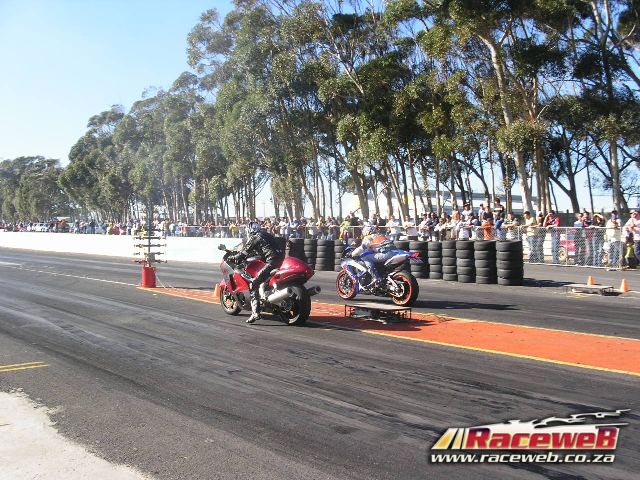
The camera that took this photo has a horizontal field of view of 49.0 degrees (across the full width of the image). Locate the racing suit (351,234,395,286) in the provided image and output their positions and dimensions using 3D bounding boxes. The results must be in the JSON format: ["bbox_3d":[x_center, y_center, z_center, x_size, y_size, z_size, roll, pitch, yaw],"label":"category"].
[{"bbox_3d":[1.022,0.341,12.250,0.600,0.940,0.840,-1,2,-43],"label":"racing suit"}]

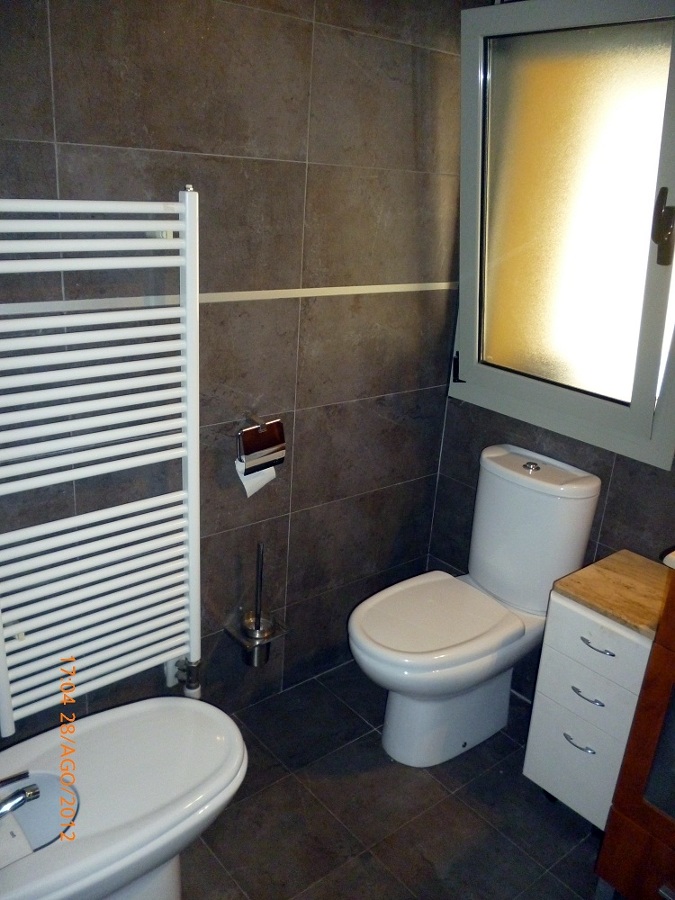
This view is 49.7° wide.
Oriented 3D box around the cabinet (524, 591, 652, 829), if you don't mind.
[{"bbox_3d":[0.705,0.608,1.848,0.335,0.560,0.250,-12,25,-38],"label":"cabinet"}]

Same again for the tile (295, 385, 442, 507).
[{"bbox_3d":[0.107,-0.012,2.215,0.600,0.300,0.010,-12,25,-38],"label":"tile"}]

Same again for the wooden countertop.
[{"bbox_3d":[0.724,0.340,1.755,0.320,0.024,0.252,-12,25,-38],"label":"wooden countertop"}]

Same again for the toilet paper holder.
[{"bbox_3d":[-0.205,-0.019,1.837,0.135,0.135,0.100,-12,25,-38],"label":"toilet paper holder"}]

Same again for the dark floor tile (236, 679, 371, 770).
[{"bbox_3d":[-0.098,0.803,2.151,0.300,0.010,0.300,-12,25,-38],"label":"dark floor tile"}]

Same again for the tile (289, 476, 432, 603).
[{"bbox_3d":[0.090,0.271,2.300,0.610,0.306,0.012,-12,25,-38],"label":"tile"}]

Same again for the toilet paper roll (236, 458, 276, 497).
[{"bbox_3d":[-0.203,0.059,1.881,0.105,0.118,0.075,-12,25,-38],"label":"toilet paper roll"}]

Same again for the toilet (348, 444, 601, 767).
[{"bbox_3d":[0.325,0.453,2.007,0.655,0.797,0.365,-12,25,-38],"label":"toilet"}]

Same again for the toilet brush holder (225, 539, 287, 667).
[{"bbox_3d":[-0.220,0.424,2.014,0.135,0.370,0.120,-12,25,-38],"label":"toilet brush holder"}]

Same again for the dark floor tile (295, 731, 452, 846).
[{"bbox_3d":[0.093,0.891,1.936,0.300,0.010,0.300,-12,25,-38],"label":"dark floor tile"}]

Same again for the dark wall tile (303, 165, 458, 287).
[{"bbox_3d":[0.150,-0.600,1.986,0.610,0.297,0.012,-12,25,-38],"label":"dark wall tile"}]

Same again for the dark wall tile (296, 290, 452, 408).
[{"bbox_3d":[0.129,-0.299,2.095,0.610,0.304,0.012,-12,25,-38],"label":"dark wall tile"}]

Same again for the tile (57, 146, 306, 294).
[{"bbox_3d":[-0.320,-0.503,1.635,0.600,0.300,0.010,-12,25,-38],"label":"tile"}]

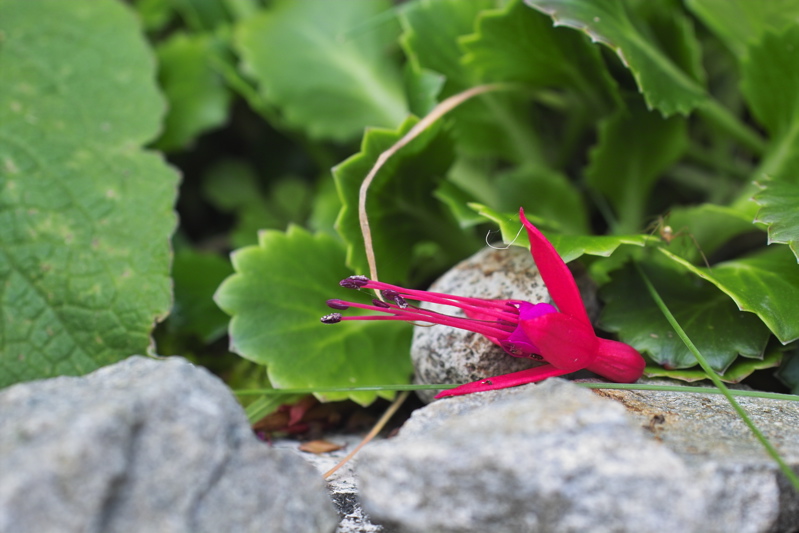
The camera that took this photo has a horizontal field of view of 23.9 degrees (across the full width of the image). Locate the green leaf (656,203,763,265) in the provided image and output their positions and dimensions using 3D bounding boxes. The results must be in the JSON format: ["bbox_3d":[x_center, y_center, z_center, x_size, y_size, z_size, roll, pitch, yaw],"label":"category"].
[{"bbox_3d":[0.067,-0.007,0.405,0.023,0.010,0.019,0,24,0],"label":"green leaf"}]

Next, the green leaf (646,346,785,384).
[{"bbox_3d":[0.064,0.019,0.388,0.031,0.008,0.025,-3,22,-8],"label":"green leaf"}]

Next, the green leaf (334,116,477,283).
[{"bbox_3d":[0.001,-0.014,0.390,0.028,0.034,0.015,0,0,21],"label":"green leaf"}]

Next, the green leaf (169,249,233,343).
[{"bbox_3d":[-0.044,0.007,0.415,0.020,0.022,0.011,1,-6,-6],"label":"green leaf"}]

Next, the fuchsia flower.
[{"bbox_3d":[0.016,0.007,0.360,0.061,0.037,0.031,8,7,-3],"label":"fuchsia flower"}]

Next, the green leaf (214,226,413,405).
[{"bbox_3d":[-0.017,0.010,0.378,0.041,0.036,0.011,0,-15,0],"label":"green leaf"}]

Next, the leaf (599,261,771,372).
[{"bbox_3d":[0.059,0.010,0.385,0.036,0.011,0.029,-4,41,-4],"label":"leaf"}]

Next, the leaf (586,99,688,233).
[{"bbox_3d":[0.054,-0.023,0.430,0.024,0.031,0.011,0,-6,0],"label":"leaf"}]

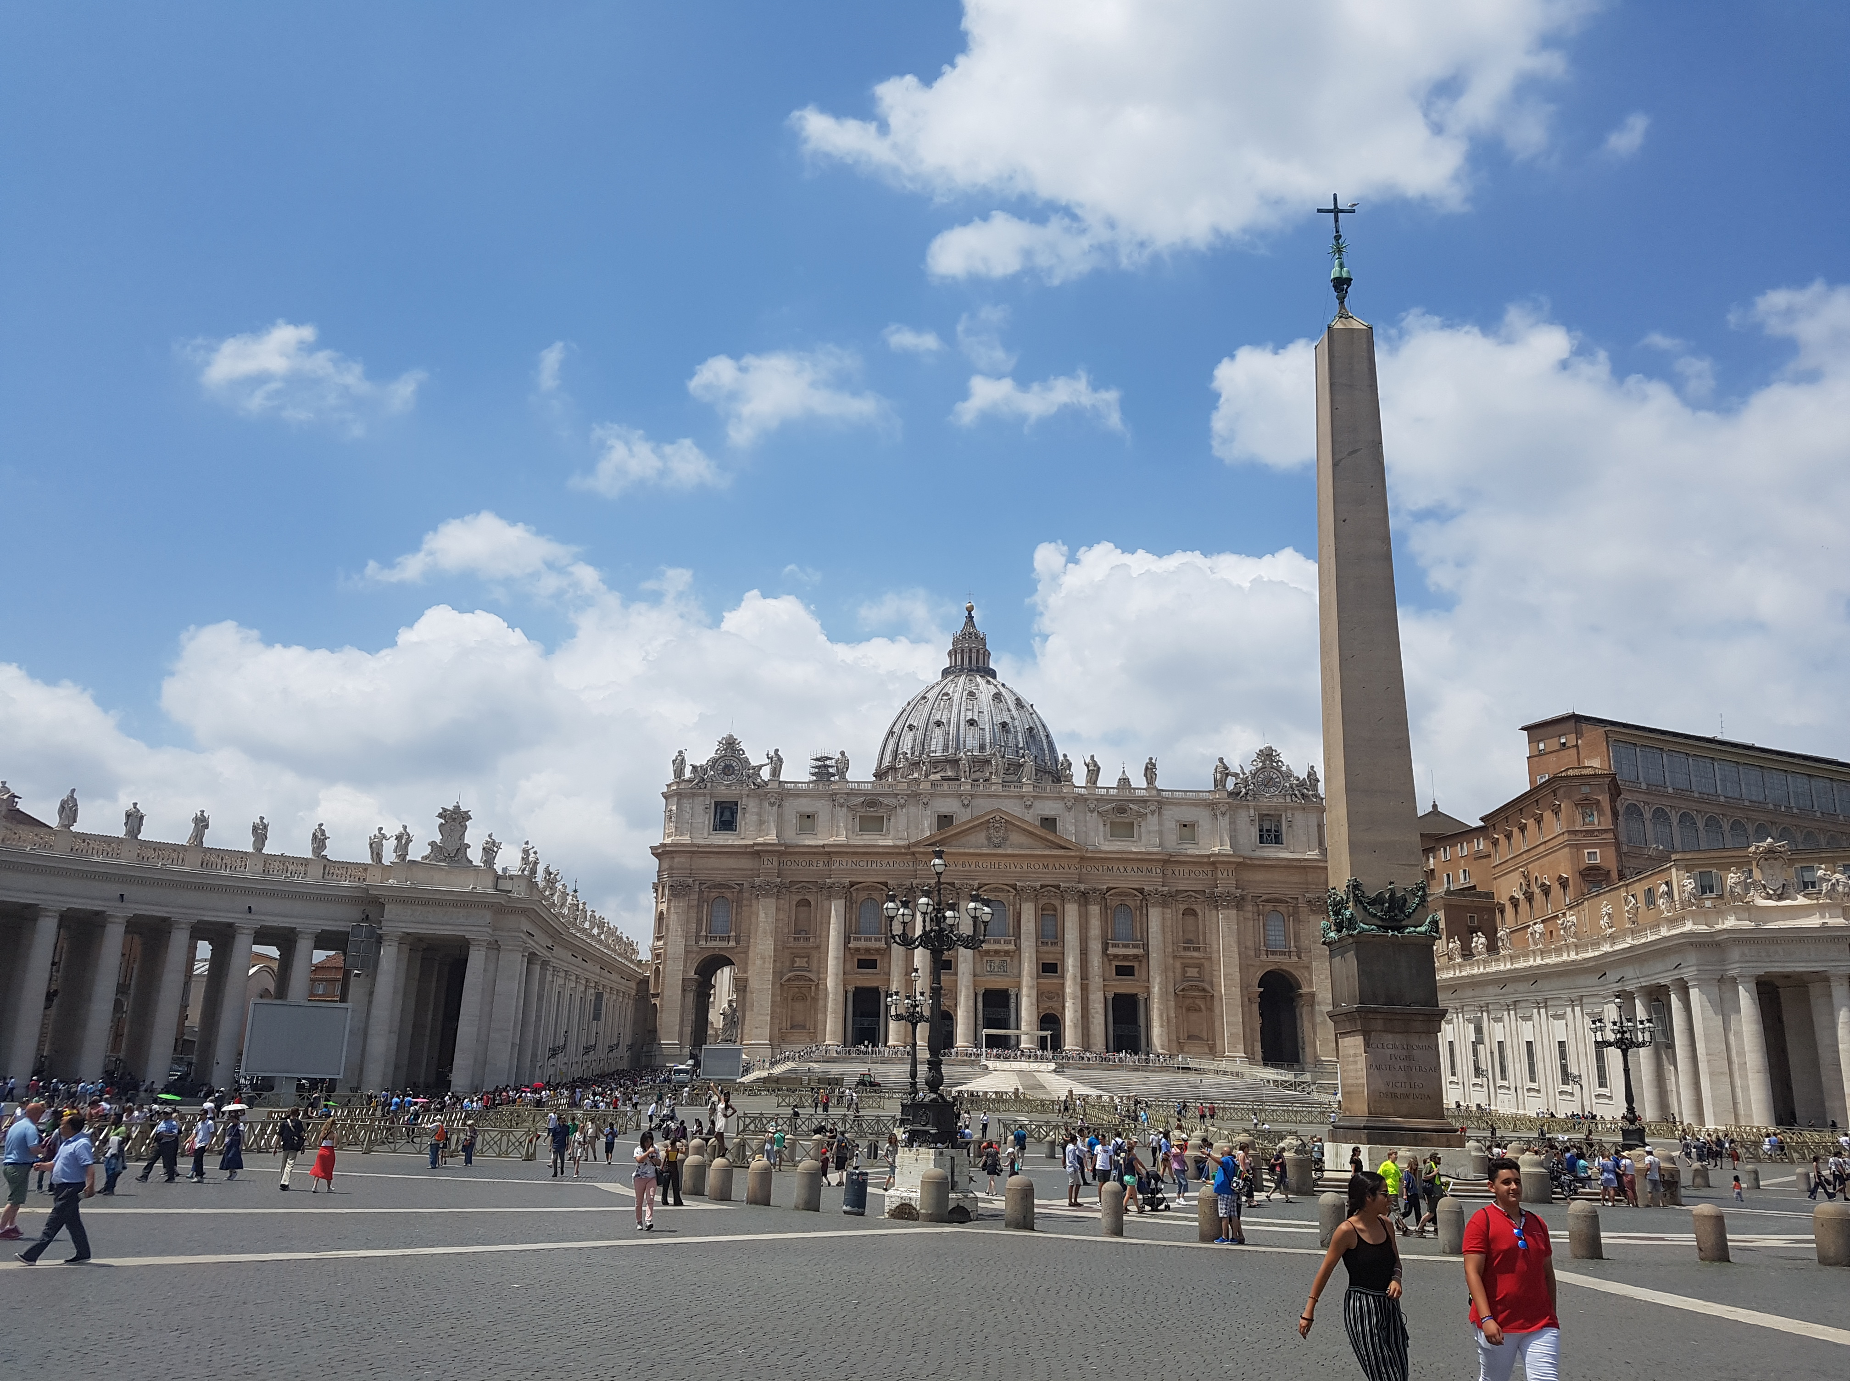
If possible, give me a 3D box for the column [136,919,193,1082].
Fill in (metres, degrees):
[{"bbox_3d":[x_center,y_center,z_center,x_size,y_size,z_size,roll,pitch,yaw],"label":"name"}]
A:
[{"bbox_3d":[-53.798,22.489,99.068,1.750,12.167,1.750,9,-17,-27],"label":"column"}]

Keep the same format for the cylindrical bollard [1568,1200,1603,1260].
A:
[{"bbox_3d":[12.040,9.835,25.356,0.560,0.977,0.560,-6,-18,23],"label":"cylindrical bollard"}]

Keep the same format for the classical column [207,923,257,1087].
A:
[{"bbox_3d":[-50.270,23.228,101.420,1.750,12.167,1.750,9,-17,-24],"label":"classical column"}]

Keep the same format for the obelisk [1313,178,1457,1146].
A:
[{"bbox_3d":[17.198,-2.622,54.358,3.500,39.107,3.500,2,-16,-2],"label":"obelisk"}]

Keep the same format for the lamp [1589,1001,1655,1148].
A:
[{"bbox_3d":[33.329,18.131,66.090,2.750,7.370,2.750,-6,-17,25],"label":"lamp"}]

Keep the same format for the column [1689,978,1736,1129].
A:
[{"bbox_3d":[71.280,32.855,125.705,1.900,12.782,1.900,-1,-17,10],"label":"column"}]

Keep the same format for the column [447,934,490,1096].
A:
[{"bbox_3d":[-35.645,25.617,108.727,1.750,12.167,1.750,6,-16,-17],"label":"column"}]

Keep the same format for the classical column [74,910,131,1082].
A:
[{"bbox_3d":[-63.218,23.723,107.336,2.000,13.003,2.000,1,-16,0],"label":"classical column"}]

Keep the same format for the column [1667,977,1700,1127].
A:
[{"bbox_3d":[65.182,31.021,118.835,1.750,12.167,1.750,-7,-17,27],"label":"column"}]

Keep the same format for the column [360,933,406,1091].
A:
[{"bbox_3d":[-44.805,26.558,114.818,2.000,12.880,2.000,2,-16,-1],"label":"column"}]

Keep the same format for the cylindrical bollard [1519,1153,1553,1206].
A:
[{"bbox_3d":[19.180,15.329,43.709,1.070,1.482,1.070,1,-16,0],"label":"cylindrical bollard"}]

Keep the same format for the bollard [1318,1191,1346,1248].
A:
[{"bbox_3d":[7.665,9.946,26.133,0.500,0.943,0.500,1,-16,0],"label":"bollard"}]

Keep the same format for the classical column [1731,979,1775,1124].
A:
[{"bbox_3d":[67.118,29.094,112.087,1.750,12.167,1.750,-8,-18,29],"label":"classical column"}]

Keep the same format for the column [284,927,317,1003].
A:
[{"bbox_3d":[-50.372,25.520,111.103,1.800,12.800,1.800,12,-19,-31],"label":"column"}]

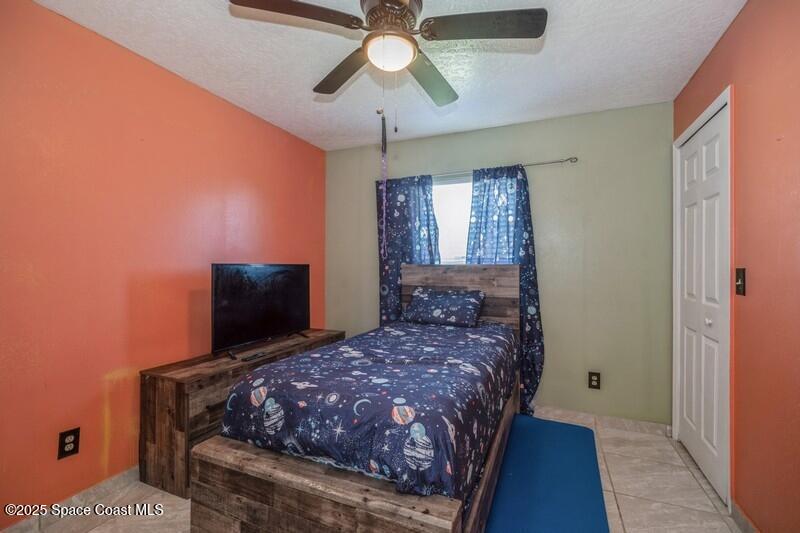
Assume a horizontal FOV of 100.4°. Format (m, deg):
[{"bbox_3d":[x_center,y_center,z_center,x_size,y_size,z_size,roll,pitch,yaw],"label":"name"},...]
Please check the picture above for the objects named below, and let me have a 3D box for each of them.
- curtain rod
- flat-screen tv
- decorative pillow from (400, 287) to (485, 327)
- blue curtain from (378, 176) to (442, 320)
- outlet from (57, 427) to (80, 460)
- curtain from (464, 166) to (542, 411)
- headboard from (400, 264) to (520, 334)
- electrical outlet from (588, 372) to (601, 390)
[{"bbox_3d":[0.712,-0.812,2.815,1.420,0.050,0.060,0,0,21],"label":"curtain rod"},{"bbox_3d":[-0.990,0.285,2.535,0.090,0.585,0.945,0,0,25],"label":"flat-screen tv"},{"bbox_3d":[0.352,0.335,2.765,0.620,0.380,0.140,0,-36,21],"label":"decorative pillow"},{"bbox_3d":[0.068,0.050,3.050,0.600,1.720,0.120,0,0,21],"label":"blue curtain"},{"bbox_3d":[-1.588,0.852,1.600,0.010,0.124,0.079,0,0,25],"label":"outlet"},{"bbox_3d":[0.859,0.175,2.751,0.600,2.020,0.130,0,0,21],"label":"curtain"},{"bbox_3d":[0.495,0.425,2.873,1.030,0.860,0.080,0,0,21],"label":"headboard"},{"bbox_3d":[1.513,0.893,2.593,0.079,0.124,0.010,0,0,21],"label":"electrical outlet"}]

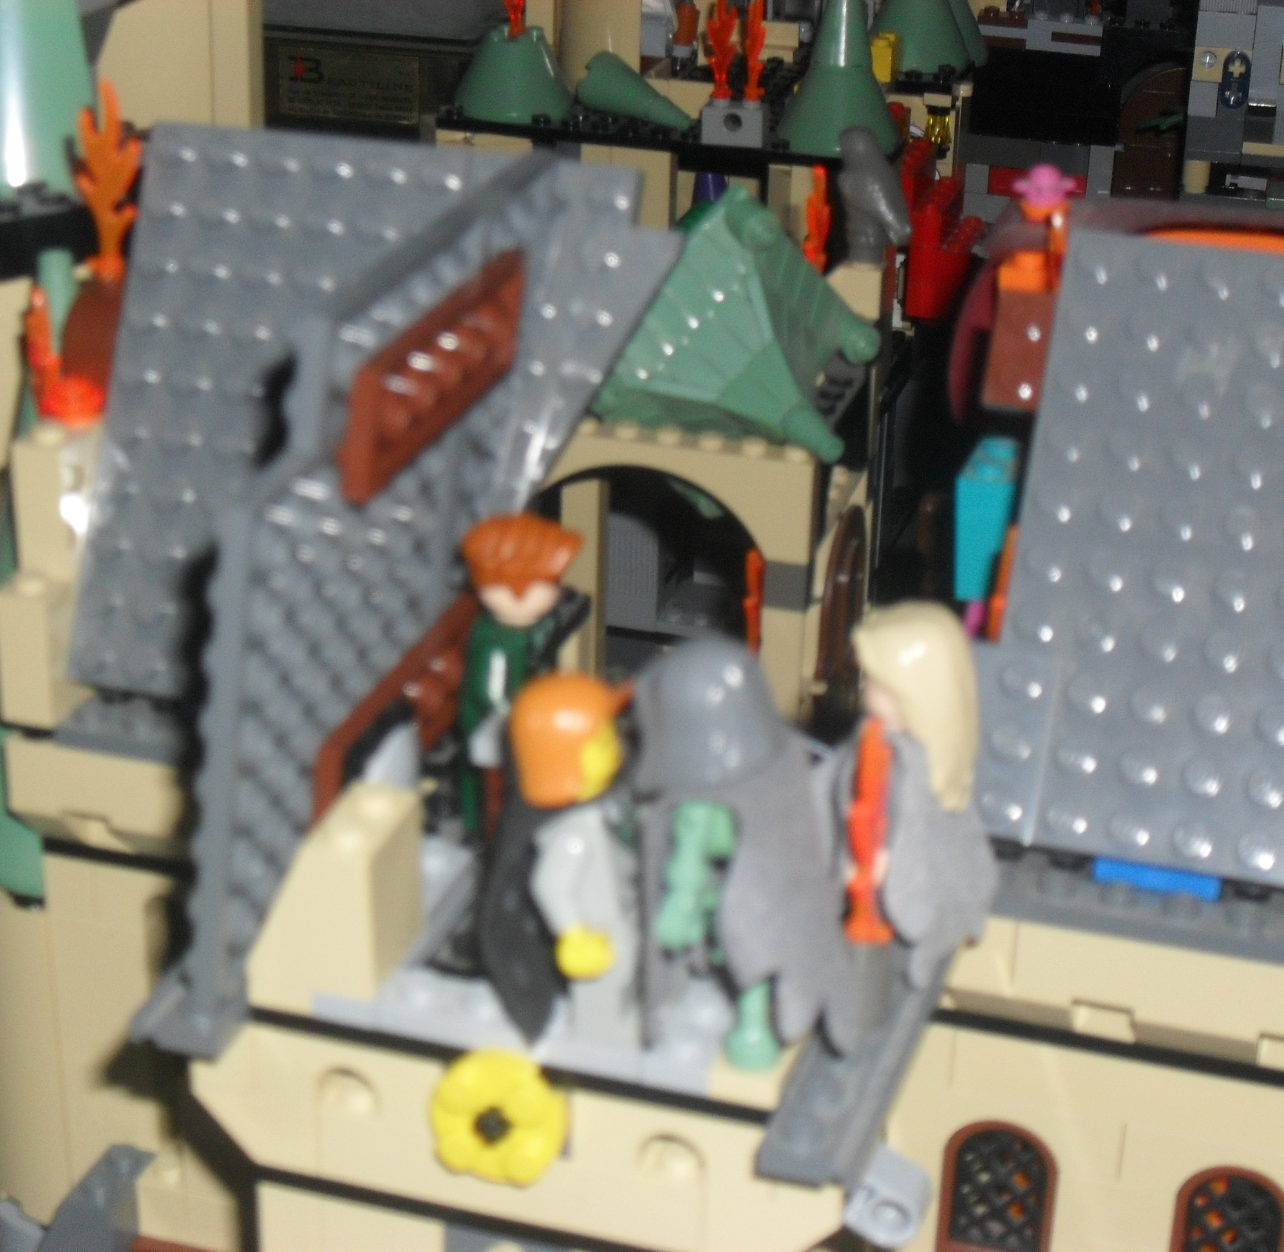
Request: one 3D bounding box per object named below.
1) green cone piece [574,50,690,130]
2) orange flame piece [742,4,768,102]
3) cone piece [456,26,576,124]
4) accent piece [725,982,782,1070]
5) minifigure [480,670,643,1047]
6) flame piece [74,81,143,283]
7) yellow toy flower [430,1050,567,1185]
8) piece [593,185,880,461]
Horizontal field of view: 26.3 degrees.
[{"bbox_3d":[0.000,-0.135,0.703,0.030,0.016,0.016,29,37,26],"label":"green cone piece"},{"bbox_3d":[0.029,-0.145,0.688,0.004,0.029,0.010,23,34,36],"label":"orange flame piece"},{"bbox_3d":[-0.033,-0.145,0.712,0.032,0.021,0.032,1,27,-1],"label":"cone piece"},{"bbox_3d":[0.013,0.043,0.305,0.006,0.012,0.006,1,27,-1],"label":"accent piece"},{"bbox_3d":[-0.009,0.024,0.308,0.018,0.043,0.021,2,27,1],"label":"minifigure"},{"bbox_3d":[-0.074,-0.062,0.379,0.011,0.029,0.004,11,29,18],"label":"flame piece"},{"bbox_3d":[-0.016,0.056,0.313,0.016,0.016,0.004,9,28,14],"label":"yellow toy flower"},{"bbox_3d":[0.020,-0.061,0.508,0.047,0.038,0.049,9,28,14],"label":"piece"}]

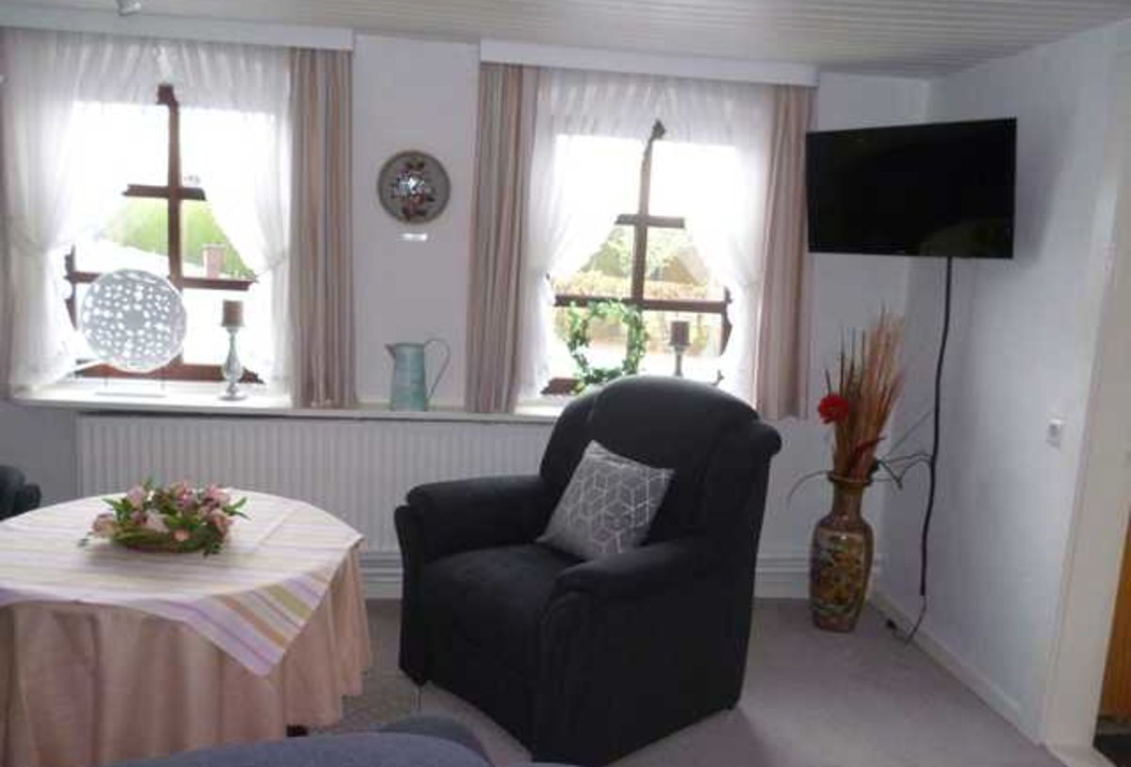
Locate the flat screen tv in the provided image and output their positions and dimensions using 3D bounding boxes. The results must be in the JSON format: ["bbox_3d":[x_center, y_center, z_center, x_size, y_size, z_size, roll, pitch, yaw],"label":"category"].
[{"bbox_3d":[1.170,-0.660,3.137,0.060,0.435,0.733,-20,21,-41],"label":"flat screen tv"}]

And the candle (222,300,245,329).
[{"bbox_3d":[-1.258,-0.263,3.455,0.072,0.098,0.072,2,9,-7],"label":"candle"}]

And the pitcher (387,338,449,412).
[{"bbox_3d":[-0.573,-0.040,3.552,0.246,0.274,0.155,1,9,-8],"label":"pitcher"}]

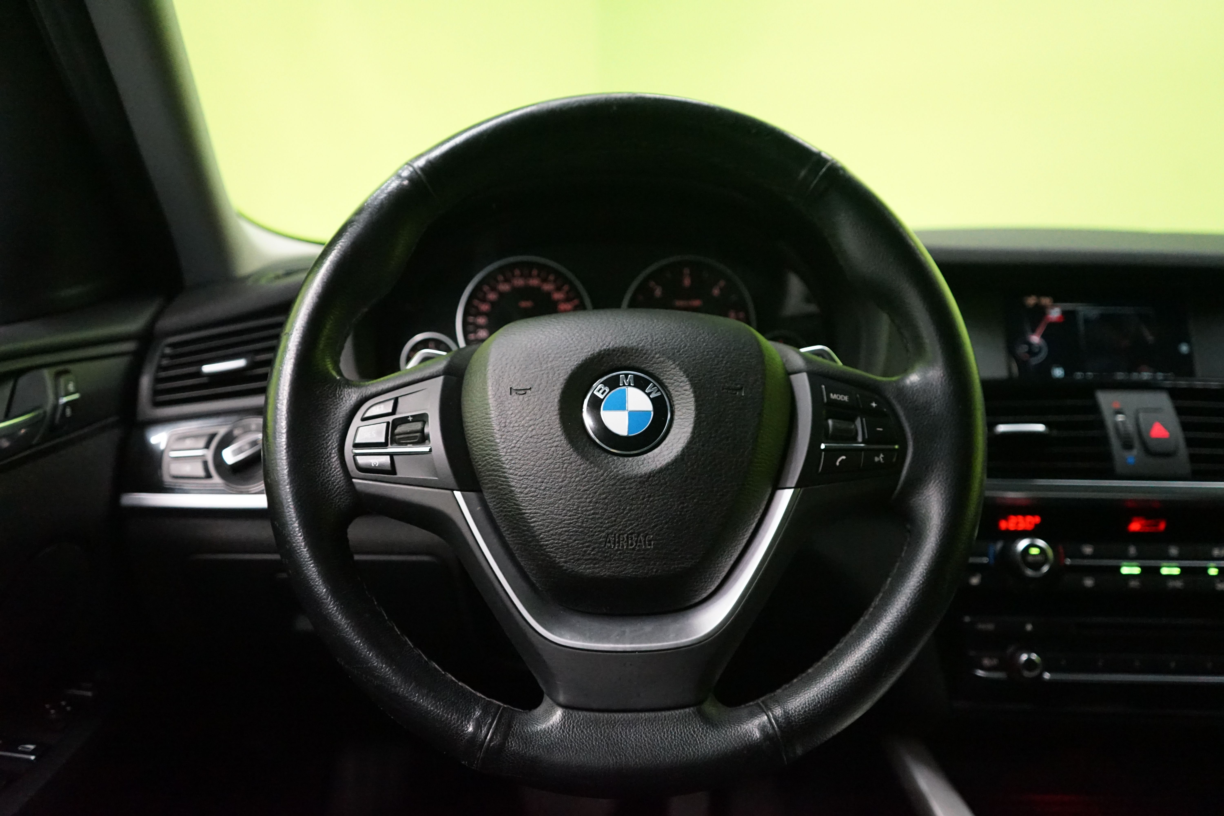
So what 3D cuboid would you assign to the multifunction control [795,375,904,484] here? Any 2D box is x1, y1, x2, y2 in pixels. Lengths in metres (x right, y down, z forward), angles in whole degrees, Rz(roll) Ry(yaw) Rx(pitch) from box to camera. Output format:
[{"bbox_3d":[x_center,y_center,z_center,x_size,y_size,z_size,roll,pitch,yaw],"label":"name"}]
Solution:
[{"bbox_3d":[0.125,0.011,0.516,0.053,0.055,0.015,0,-18,2],"label":"multifunction control"}]

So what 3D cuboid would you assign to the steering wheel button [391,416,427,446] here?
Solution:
[{"bbox_3d":[-0.106,0.012,0.514,0.018,0.015,0.008,0,-18,-2],"label":"steering wheel button"}]

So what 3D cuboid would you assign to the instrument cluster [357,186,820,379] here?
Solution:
[{"bbox_3d":[-0.016,-0.087,0.715,0.335,0.140,0.120,0,-3,0],"label":"instrument cluster"}]

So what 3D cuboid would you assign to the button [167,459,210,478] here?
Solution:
[{"bbox_3d":[-0.299,0.043,0.697,0.028,0.013,0.008,0,-1,-6],"label":"button"}]

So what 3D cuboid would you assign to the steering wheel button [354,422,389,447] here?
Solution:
[{"bbox_3d":[-0.126,0.014,0.515,0.018,0.012,0.006,0,-18,-2],"label":"steering wheel button"}]

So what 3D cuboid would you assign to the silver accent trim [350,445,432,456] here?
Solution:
[{"bbox_3d":[-0.116,0.022,0.515,0.042,0.004,0.003,0,-18,-2],"label":"silver accent trim"}]

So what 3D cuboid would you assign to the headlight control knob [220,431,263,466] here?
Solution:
[{"bbox_3d":[-0.258,0.028,0.690,0.032,0.026,0.020,0,1,-6],"label":"headlight control knob"}]

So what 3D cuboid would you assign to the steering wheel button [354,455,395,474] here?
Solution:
[{"bbox_3d":[-0.124,0.029,0.514,0.020,0.009,0.006,0,-18,-2],"label":"steering wheel button"}]

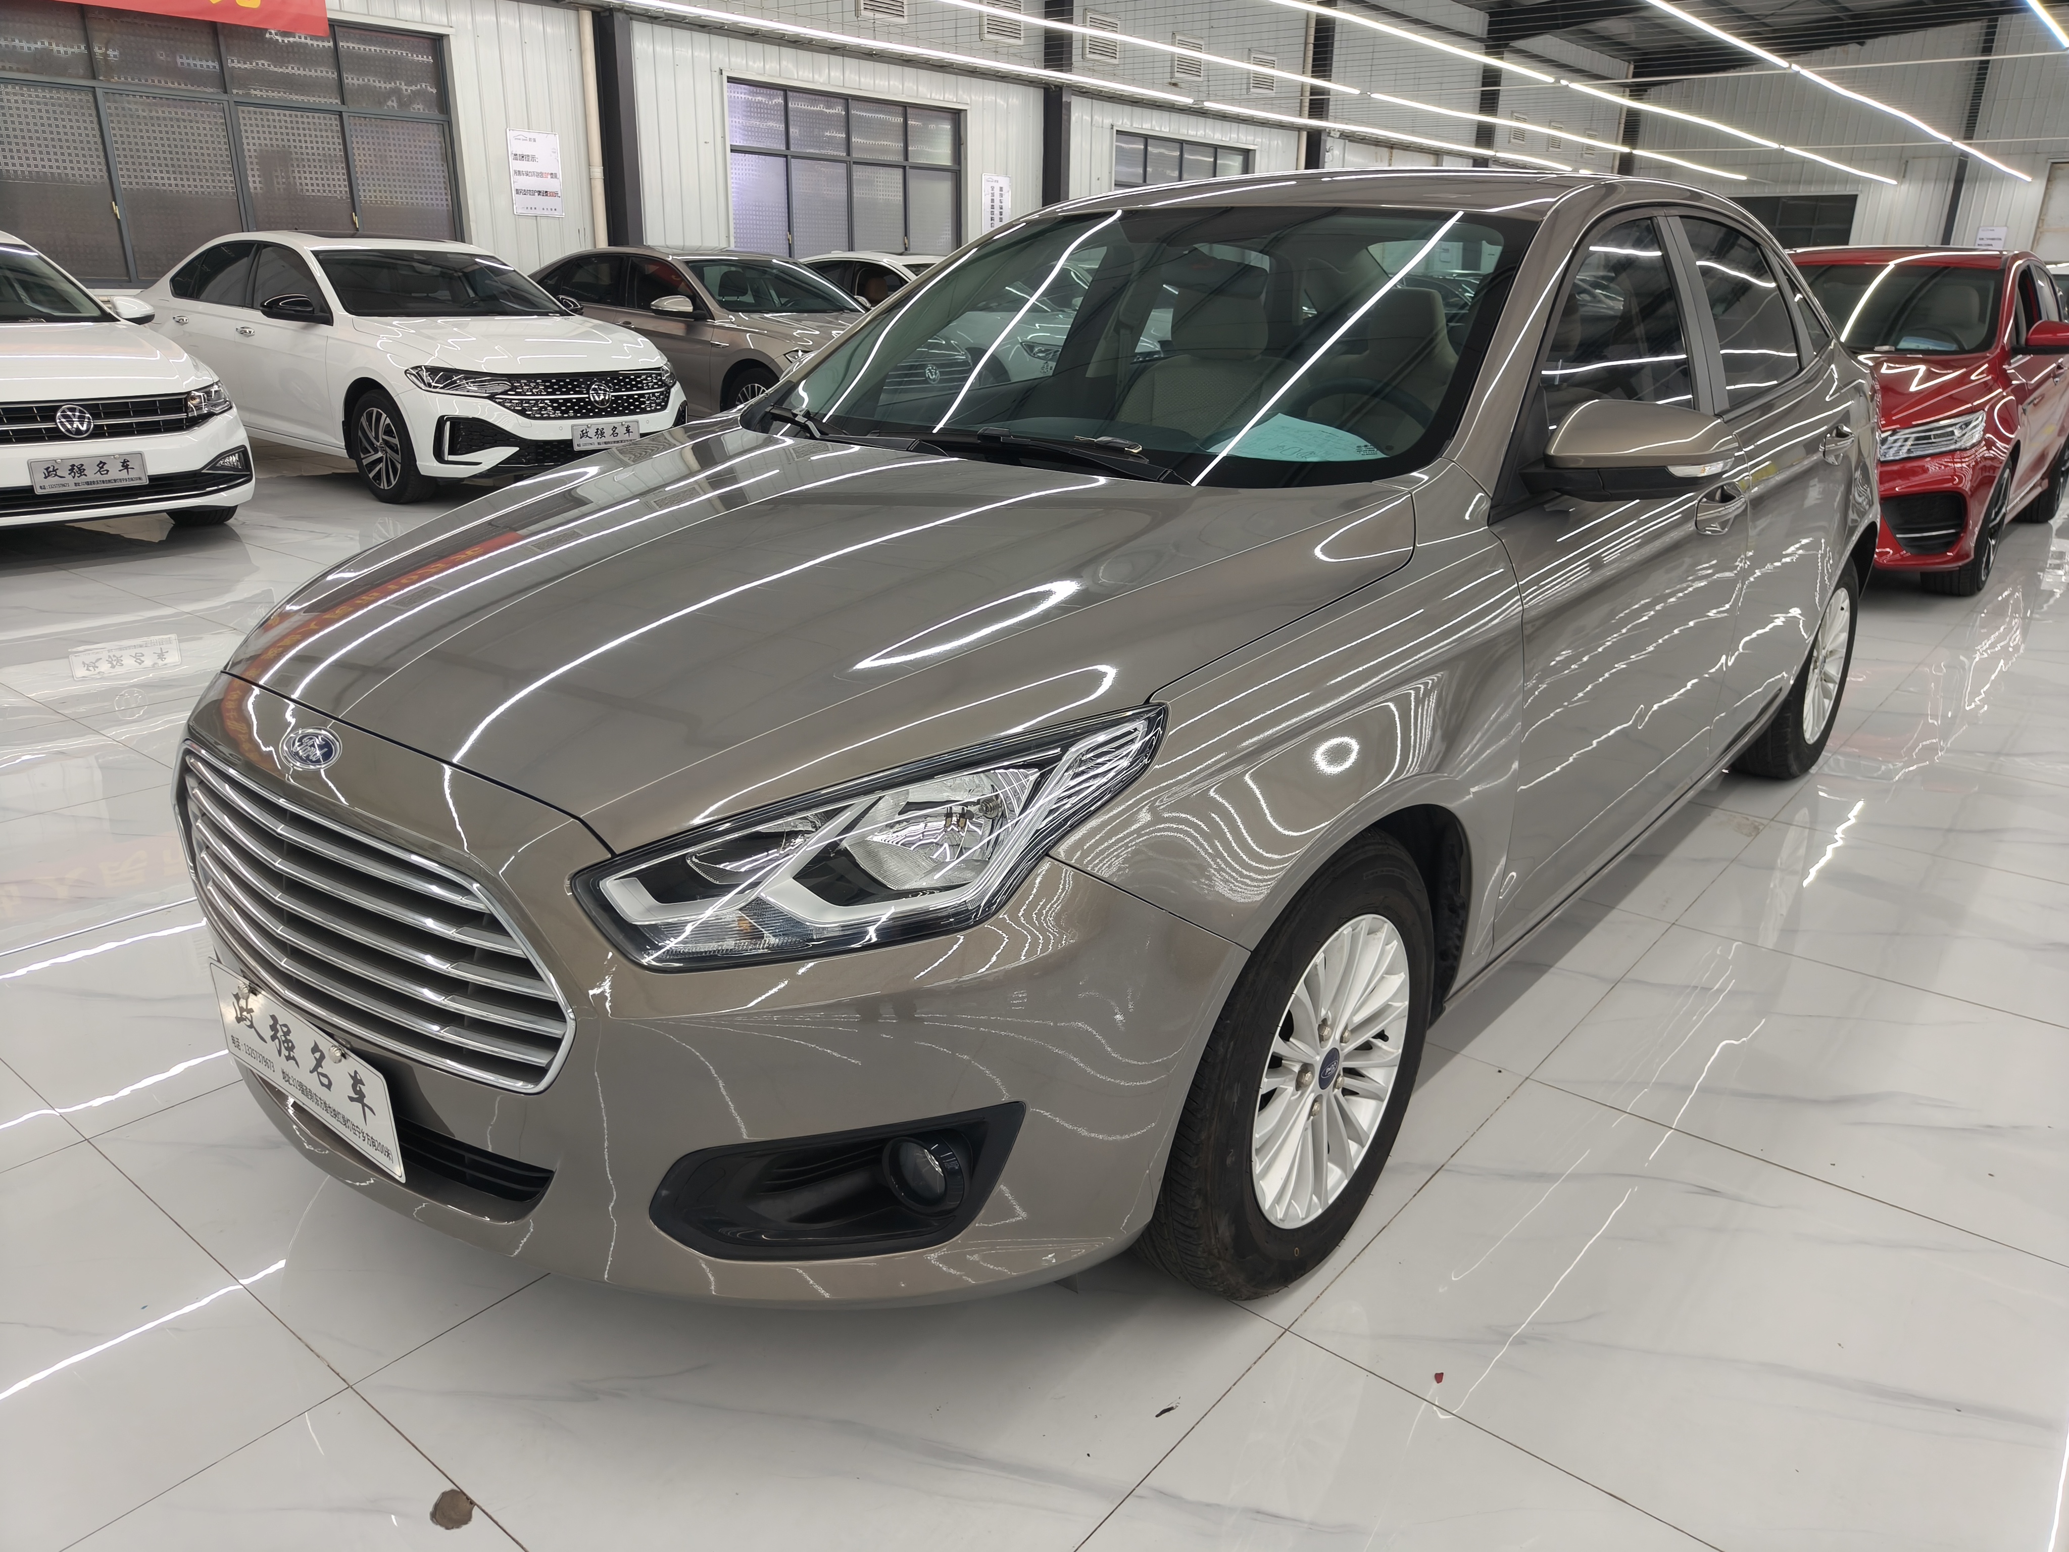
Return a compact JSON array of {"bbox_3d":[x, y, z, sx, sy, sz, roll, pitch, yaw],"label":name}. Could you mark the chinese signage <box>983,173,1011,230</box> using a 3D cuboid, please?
[{"bbox_3d":[-0.457,-7.065,17.791,0.020,0.715,0.510,15,24,36],"label":"chinese signage"}]

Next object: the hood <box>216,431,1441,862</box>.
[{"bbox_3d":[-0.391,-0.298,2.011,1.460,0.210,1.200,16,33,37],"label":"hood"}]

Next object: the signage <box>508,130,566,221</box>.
[{"bbox_3d":[-4.521,-5.479,13.068,0.020,0.715,0.510,15,24,36],"label":"signage"}]

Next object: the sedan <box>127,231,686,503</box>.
[{"bbox_3d":[-4.233,-2.749,9.391,4.710,1.470,1.810,15,24,36],"label":"sedan"}]

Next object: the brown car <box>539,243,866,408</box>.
[{"bbox_3d":[-2.566,-3.511,11.684,4.720,1.465,1.810,16,24,37],"label":"brown car"}]

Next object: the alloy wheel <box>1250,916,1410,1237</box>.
[{"bbox_3d":[0.326,0.357,1.852,0.155,0.410,0.410,16,24,37],"label":"alloy wheel"}]

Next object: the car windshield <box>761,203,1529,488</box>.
[{"bbox_3d":[0.191,-0.812,2.577,1.450,0.110,0.870,16,51,37],"label":"car windshield"}]

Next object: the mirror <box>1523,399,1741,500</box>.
[{"bbox_3d":[0.789,-0.436,1.897,0.220,0.145,0.190,16,24,37],"label":"mirror"}]

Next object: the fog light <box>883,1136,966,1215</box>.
[{"bbox_3d":[-0.111,0.413,1.492,0.082,0.082,0.060,16,24,37],"label":"fog light"}]

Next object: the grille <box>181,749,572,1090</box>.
[{"bbox_3d":[-0.813,0.129,1.620,0.920,0.250,0.110,16,24,37],"label":"grille"}]

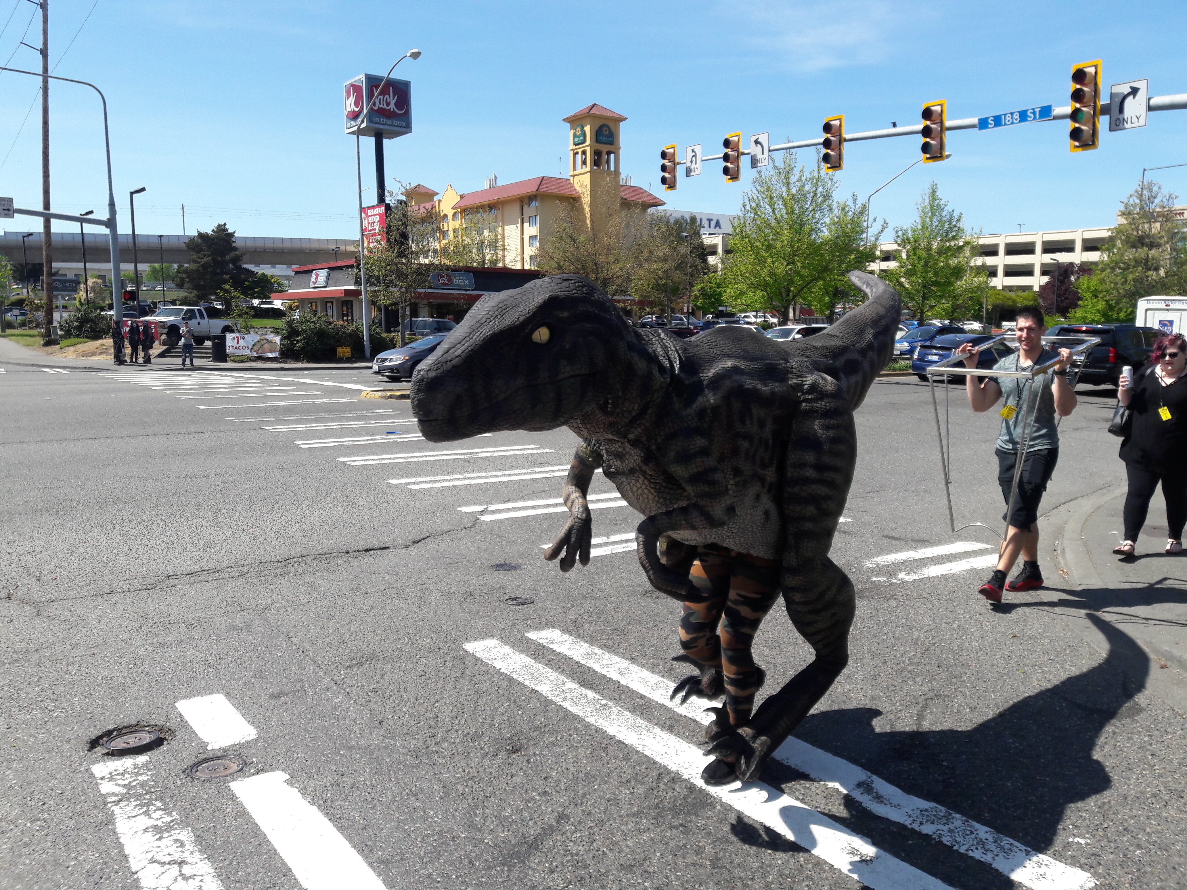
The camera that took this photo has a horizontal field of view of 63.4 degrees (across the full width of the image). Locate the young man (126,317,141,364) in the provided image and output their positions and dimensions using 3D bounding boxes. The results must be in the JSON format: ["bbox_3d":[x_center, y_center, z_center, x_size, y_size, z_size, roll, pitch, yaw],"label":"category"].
[{"bbox_3d":[-18.890,-4.234,39.393,0.500,1.730,0.360,-2,7,-14],"label":"young man"}]

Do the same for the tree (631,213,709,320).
[{"bbox_3d":[4.125,-8.871,51.941,4.200,7.033,4.200,0,7,0],"label":"tree"}]

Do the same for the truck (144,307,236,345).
[{"bbox_3d":[-21.123,-6.228,50.300,2.050,2.000,5.900,3,7,24],"label":"truck"}]

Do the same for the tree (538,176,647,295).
[{"bbox_3d":[0.047,-8.702,46.514,5.300,8.206,5.000,0,7,0],"label":"tree"}]

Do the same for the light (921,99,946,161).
[{"bbox_3d":[7.560,-6.980,21.406,0.400,1.310,0.600,-5,8,-33],"label":"light"}]

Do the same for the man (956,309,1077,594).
[{"bbox_3d":[2.597,0.047,5.888,0.680,1.760,0.520,5,9,35],"label":"man"}]

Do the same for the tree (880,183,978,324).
[{"bbox_3d":[18.135,-9.503,51.642,5.300,8.940,5.300,2,8,19],"label":"tree"}]

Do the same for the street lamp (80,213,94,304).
[{"bbox_3d":[-30.062,-9.989,57.487,0.900,7.774,0.350,1,7,10],"label":"street lamp"}]

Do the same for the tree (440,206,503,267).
[{"bbox_3d":[-11.127,-16.458,87.363,5.700,10.300,5.700,-1,7,-7],"label":"tree"}]

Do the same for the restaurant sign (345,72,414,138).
[{"bbox_3d":[-11.804,-18.482,52.696,2.700,2.700,2.700,-6,9,-37],"label":"restaurant sign"}]

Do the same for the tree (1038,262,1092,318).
[{"bbox_3d":[42.319,-12.999,86.000,5.300,6.800,5.200,0,7,0],"label":"tree"}]

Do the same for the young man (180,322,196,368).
[{"bbox_3d":[-15.665,-3.869,37.110,0.550,1.760,0.400,-3,8,-23],"label":"young man"}]

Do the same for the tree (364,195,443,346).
[{"bbox_3d":[-8.975,-7.997,45.000,3.900,7.400,3.900,0,7,0],"label":"tree"}]

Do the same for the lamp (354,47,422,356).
[{"bbox_3d":[-7.667,-8.756,36.593,0.420,10.971,4.798,-6,9,-40],"label":"lamp"}]

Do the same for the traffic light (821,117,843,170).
[{"bbox_3d":[5.910,-7.424,23.671,0.400,1.300,0.590,-6,9,-36],"label":"traffic light"}]

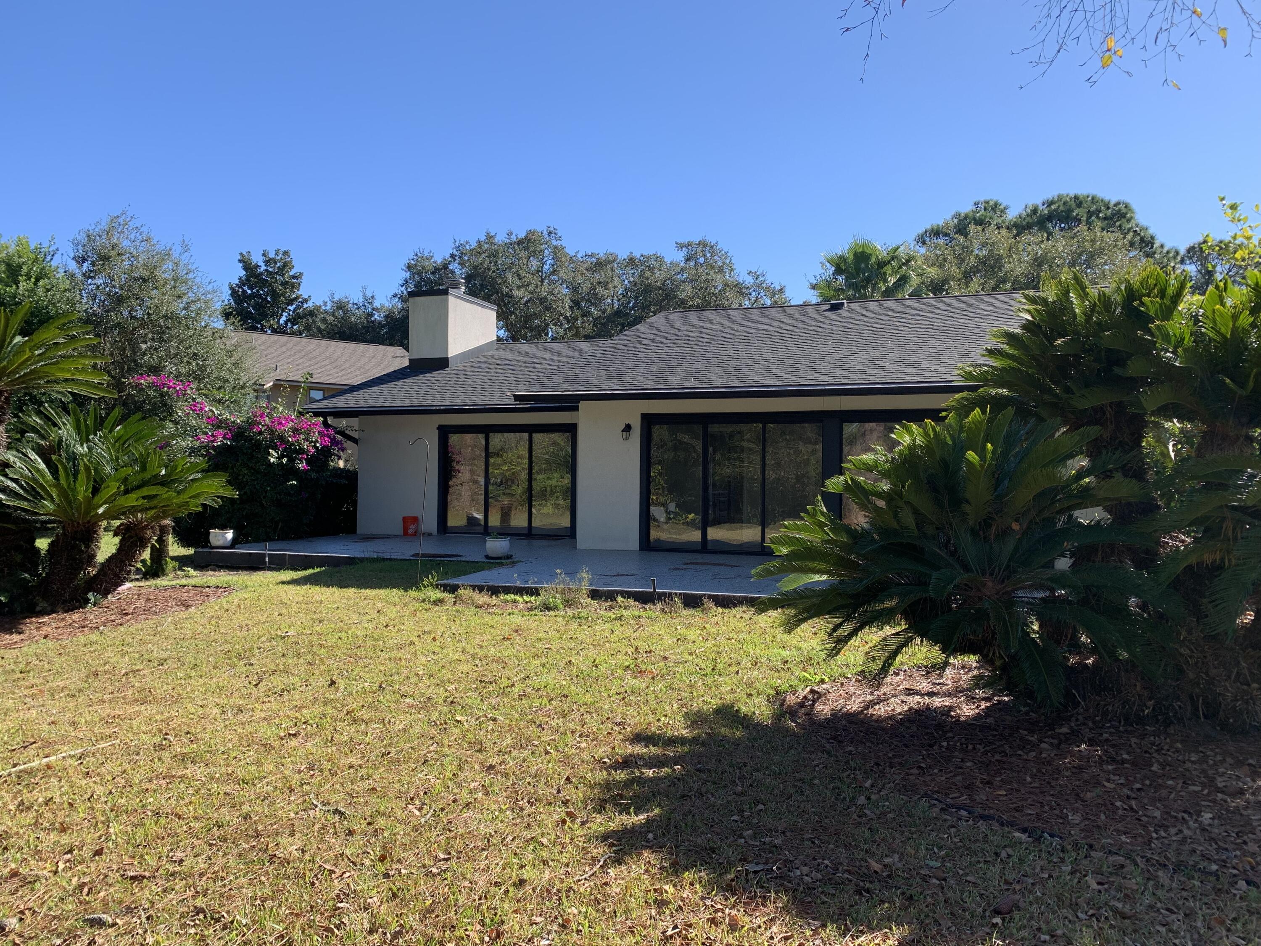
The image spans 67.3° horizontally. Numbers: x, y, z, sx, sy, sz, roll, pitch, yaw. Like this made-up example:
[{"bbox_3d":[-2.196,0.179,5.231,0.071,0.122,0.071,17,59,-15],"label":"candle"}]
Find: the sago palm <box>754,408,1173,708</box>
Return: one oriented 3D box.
[{"bbox_3d":[2.200,0.450,6.200,2.650,1.900,2.500,1,0,0],"label":"sago palm"}]

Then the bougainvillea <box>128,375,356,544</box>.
[{"bbox_3d":[-6.900,-0.180,16.800,4.000,3.100,2.900,1,0,0],"label":"bougainvillea"}]

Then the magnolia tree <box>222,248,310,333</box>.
[{"bbox_3d":[-19.200,-5.200,50.000,5.000,13.300,5.000,1,0,0],"label":"magnolia tree"}]

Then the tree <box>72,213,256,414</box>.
[{"bbox_3d":[-10.300,-2.100,21.000,4.200,7.100,4.200,1,0,0],"label":"tree"}]

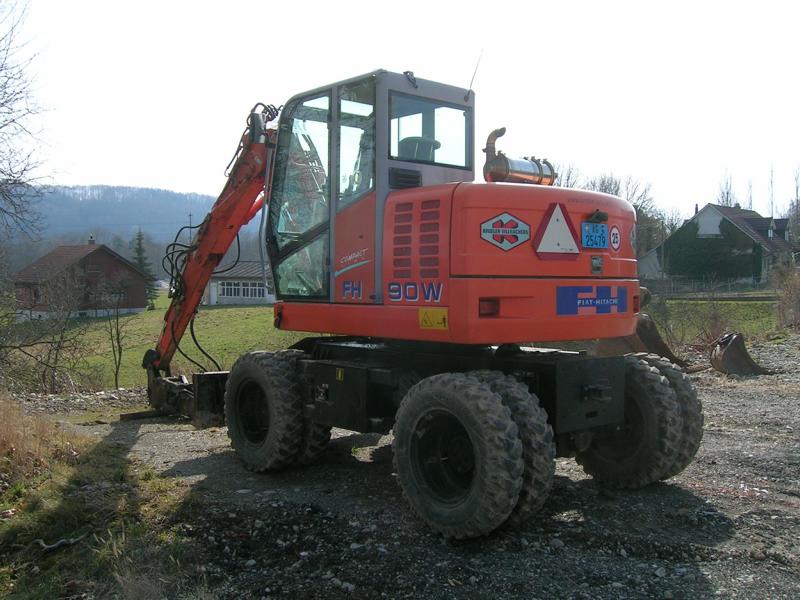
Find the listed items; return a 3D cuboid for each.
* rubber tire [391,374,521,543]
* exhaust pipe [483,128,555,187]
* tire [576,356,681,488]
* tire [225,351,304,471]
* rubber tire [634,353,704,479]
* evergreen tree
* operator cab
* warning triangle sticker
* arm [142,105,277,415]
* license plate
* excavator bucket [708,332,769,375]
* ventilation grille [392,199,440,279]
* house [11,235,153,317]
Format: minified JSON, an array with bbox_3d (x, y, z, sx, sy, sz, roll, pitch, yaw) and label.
[{"bbox_3d":[0.338,0.961,5.044,0.240,0.985,0.985,-2,1,-40],"label":"rubber tire"},{"bbox_3d":[0.807,-0.930,5.420,0.590,0.385,0.210,-2,1,-40],"label":"exhaust pipe"},{"bbox_3d":[1.632,0.922,6.131,0.240,0.985,0.985,-2,1,-40],"label":"tire"},{"bbox_3d":[-1.127,0.910,6.656,0.235,0.970,0.980,-1,2,-41],"label":"tire"},{"bbox_3d":[1.865,0.916,6.262,0.235,0.970,0.980,-1,2,-41],"label":"rubber tire"},{"bbox_3d":[-20.900,-2.530,65.000,2.900,6.450,2.900,-1,1,0],"label":"evergreen tree"},{"bbox_3d":[-0.244,-0.783,6.329,0.950,1.610,1.450,-1,2,-41],"label":"operator cab"},{"bbox_3d":[0.995,-0.434,5.120,0.408,0.362,0.015,-1,1,-30],"label":"warning triangle sticker"},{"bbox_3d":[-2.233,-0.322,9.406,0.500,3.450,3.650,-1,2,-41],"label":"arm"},{"bbox_3d":[1.275,-0.420,5.290,0.300,0.160,0.012,-2,2,-43],"label":"license plate"},{"bbox_3d":[5.550,0.885,13.200,0.860,0.710,0.650,-1,1,3],"label":"excavator bucket"},{"bbox_3d":[0.104,-0.388,5.216,0.030,0.500,0.460,-1,2,-41],"label":"ventilation grille"},{"bbox_3d":[-31.200,-1.950,79.200,10.000,7.700,10.600,1,2,41],"label":"house"}]

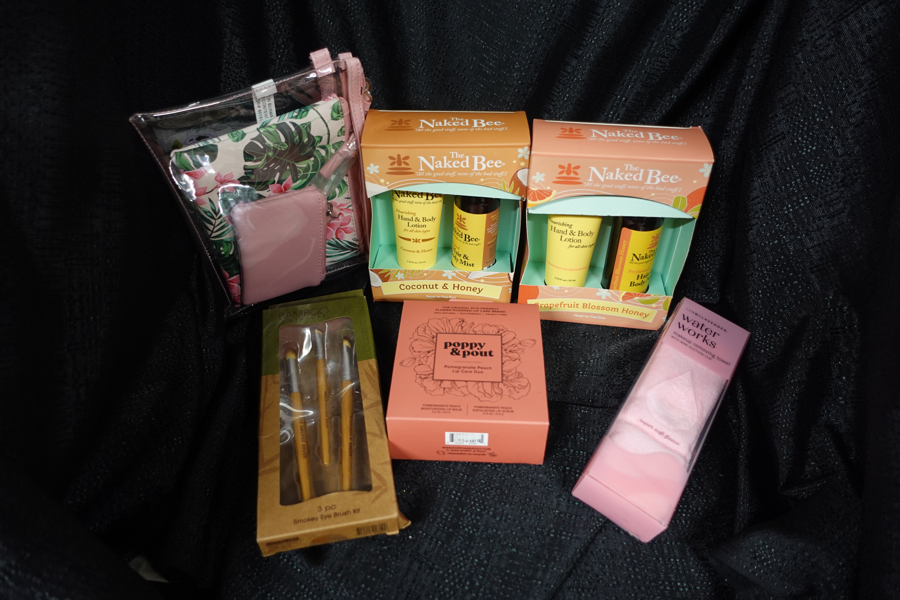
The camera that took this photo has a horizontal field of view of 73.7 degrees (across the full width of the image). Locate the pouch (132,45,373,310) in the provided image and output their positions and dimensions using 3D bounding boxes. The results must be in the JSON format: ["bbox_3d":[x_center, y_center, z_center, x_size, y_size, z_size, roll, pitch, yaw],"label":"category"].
[{"bbox_3d":[-0.152,-0.095,0.518,0.170,0.196,0.041,-22,47,-22],"label":"pouch"}]

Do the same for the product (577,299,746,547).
[{"bbox_3d":[0.160,0.079,0.440,0.056,0.035,0.184,31,55,16],"label":"product"}]

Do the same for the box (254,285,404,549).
[{"bbox_3d":[-0.095,0.079,0.451,0.087,0.025,0.204,-7,45,-9],"label":"box"}]

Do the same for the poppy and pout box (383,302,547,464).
[{"bbox_3d":[0.015,0.060,0.460,0.109,0.049,0.117,1,43,2],"label":"poppy and pout box"}]

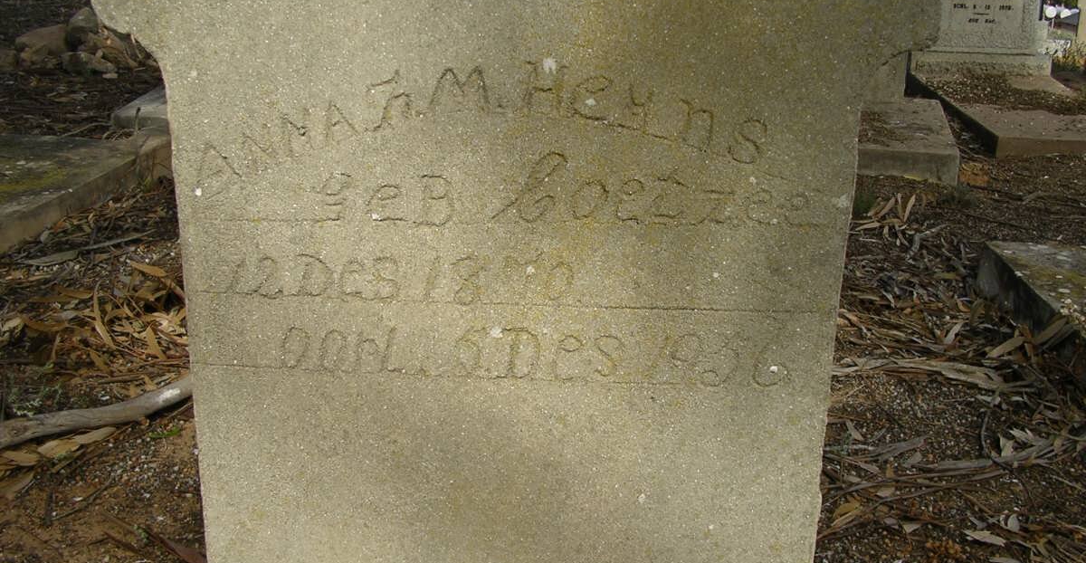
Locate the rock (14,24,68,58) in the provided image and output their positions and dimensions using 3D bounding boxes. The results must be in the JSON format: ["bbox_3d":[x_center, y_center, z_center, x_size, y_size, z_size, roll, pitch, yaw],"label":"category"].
[{"bbox_3d":[-3.575,-1.715,8.509,0.390,0.250,0.290,1,19,3],"label":"rock"}]

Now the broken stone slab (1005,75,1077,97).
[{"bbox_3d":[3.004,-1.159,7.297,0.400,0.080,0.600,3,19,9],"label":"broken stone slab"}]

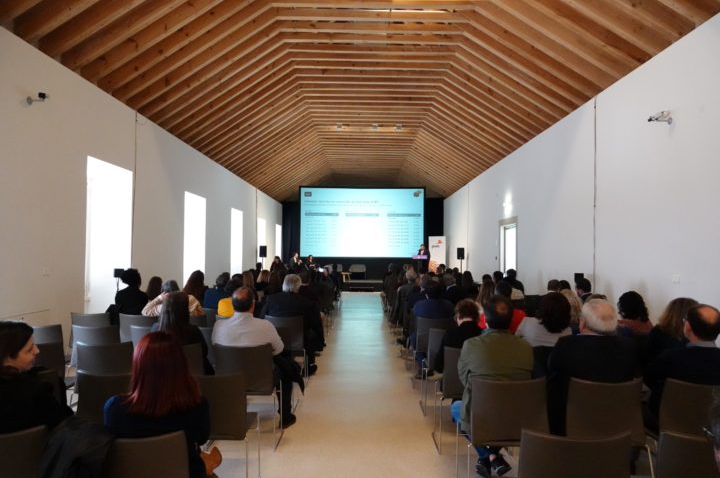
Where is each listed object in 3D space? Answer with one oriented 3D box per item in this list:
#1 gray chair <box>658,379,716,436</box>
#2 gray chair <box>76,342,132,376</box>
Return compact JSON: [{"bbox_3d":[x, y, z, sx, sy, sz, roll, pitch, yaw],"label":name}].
[{"bbox_3d":[2.032,1.259,3.086,0.500,0.850,0.550,1,-2,0],"label":"gray chair"},{"bbox_3d":[-1.999,1.248,4.010,0.500,0.850,0.550,1,-2,0],"label":"gray chair"}]

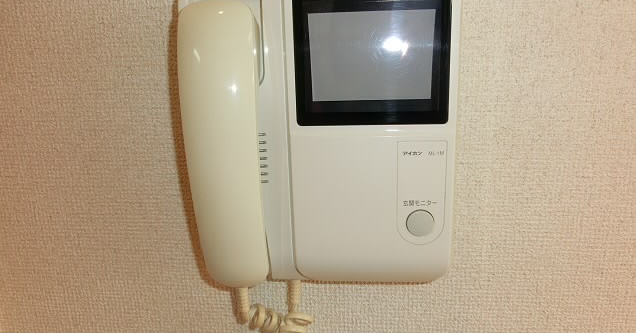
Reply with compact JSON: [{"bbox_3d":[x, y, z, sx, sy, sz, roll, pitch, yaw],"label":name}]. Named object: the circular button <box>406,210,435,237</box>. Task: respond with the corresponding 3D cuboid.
[{"bbox_3d":[0.074,0.041,0.318,0.021,0.021,0.005,0,14,5],"label":"circular button"}]

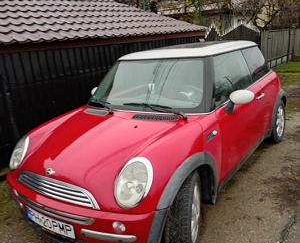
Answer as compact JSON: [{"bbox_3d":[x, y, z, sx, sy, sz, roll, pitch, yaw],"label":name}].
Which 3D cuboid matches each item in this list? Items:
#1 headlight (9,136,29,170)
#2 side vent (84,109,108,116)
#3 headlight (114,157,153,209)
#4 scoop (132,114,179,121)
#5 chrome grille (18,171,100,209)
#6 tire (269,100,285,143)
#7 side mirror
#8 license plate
[{"bbox_3d":[-1.060,0.264,2.411,0.200,0.255,0.225,-19,19,-41],"label":"headlight"},{"bbox_3d":[-0.503,-0.075,2.698,0.100,0.045,0.390,-18,19,-40],"label":"side vent"},{"bbox_3d":[-0.090,0.349,1.709,0.225,0.255,0.200,2,16,26],"label":"headlight"},{"bbox_3d":[0.049,-0.026,2.298,0.390,0.045,0.100,1,16,25],"label":"scoop"},{"bbox_3d":[-0.665,0.435,1.951,0.900,0.160,0.105,5,18,36],"label":"chrome grille"},{"bbox_3d":[1.688,-0.003,3.907,0.178,0.605,0.605,5,18,36],"label":"tire"},{"bbox_3d":[0.731,-0.161,2.364,0.250,0.215,0.150,5,18,36],"label":"side mirror"},{"bbox_3d":[-0.681,0.683,1.959,0.520,0.112,0.020,5,18,36],"label":"license plate"}]

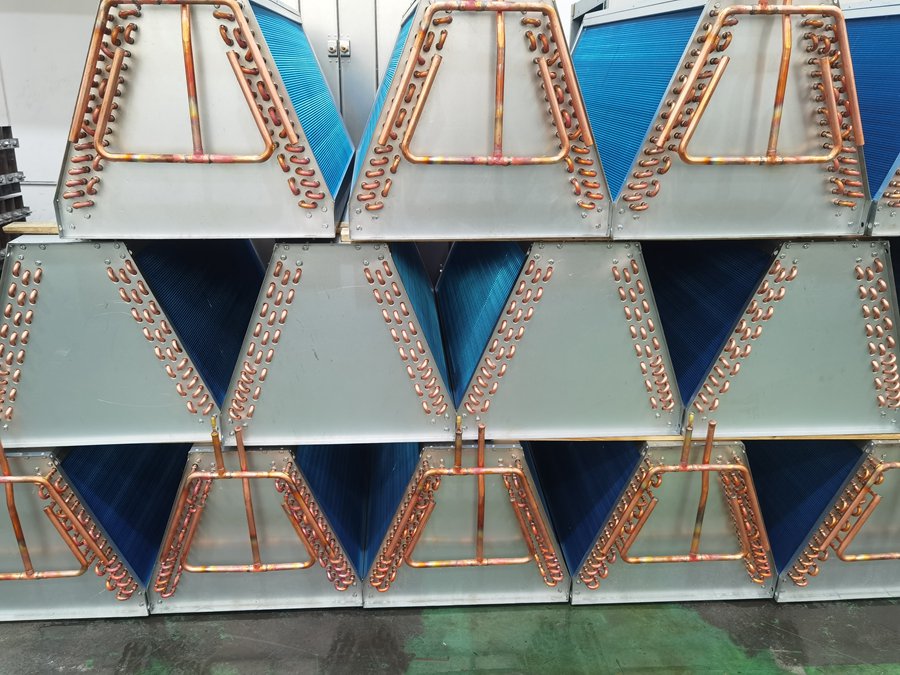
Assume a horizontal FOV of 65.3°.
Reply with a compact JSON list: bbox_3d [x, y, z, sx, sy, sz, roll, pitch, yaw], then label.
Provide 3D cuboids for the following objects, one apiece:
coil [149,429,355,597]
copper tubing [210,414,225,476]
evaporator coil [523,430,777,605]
[{"bbox_3d":[-0.527,0.310,2.145,0.560,0.565,0.900,0,22,-3],"label":"coil"},{"bbox_3d":[-0.546,0.265,1.650,0.020,0.157,0.020,0,22,-3],"label":"copper tubing"},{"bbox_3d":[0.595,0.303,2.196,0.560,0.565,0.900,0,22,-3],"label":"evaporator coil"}]

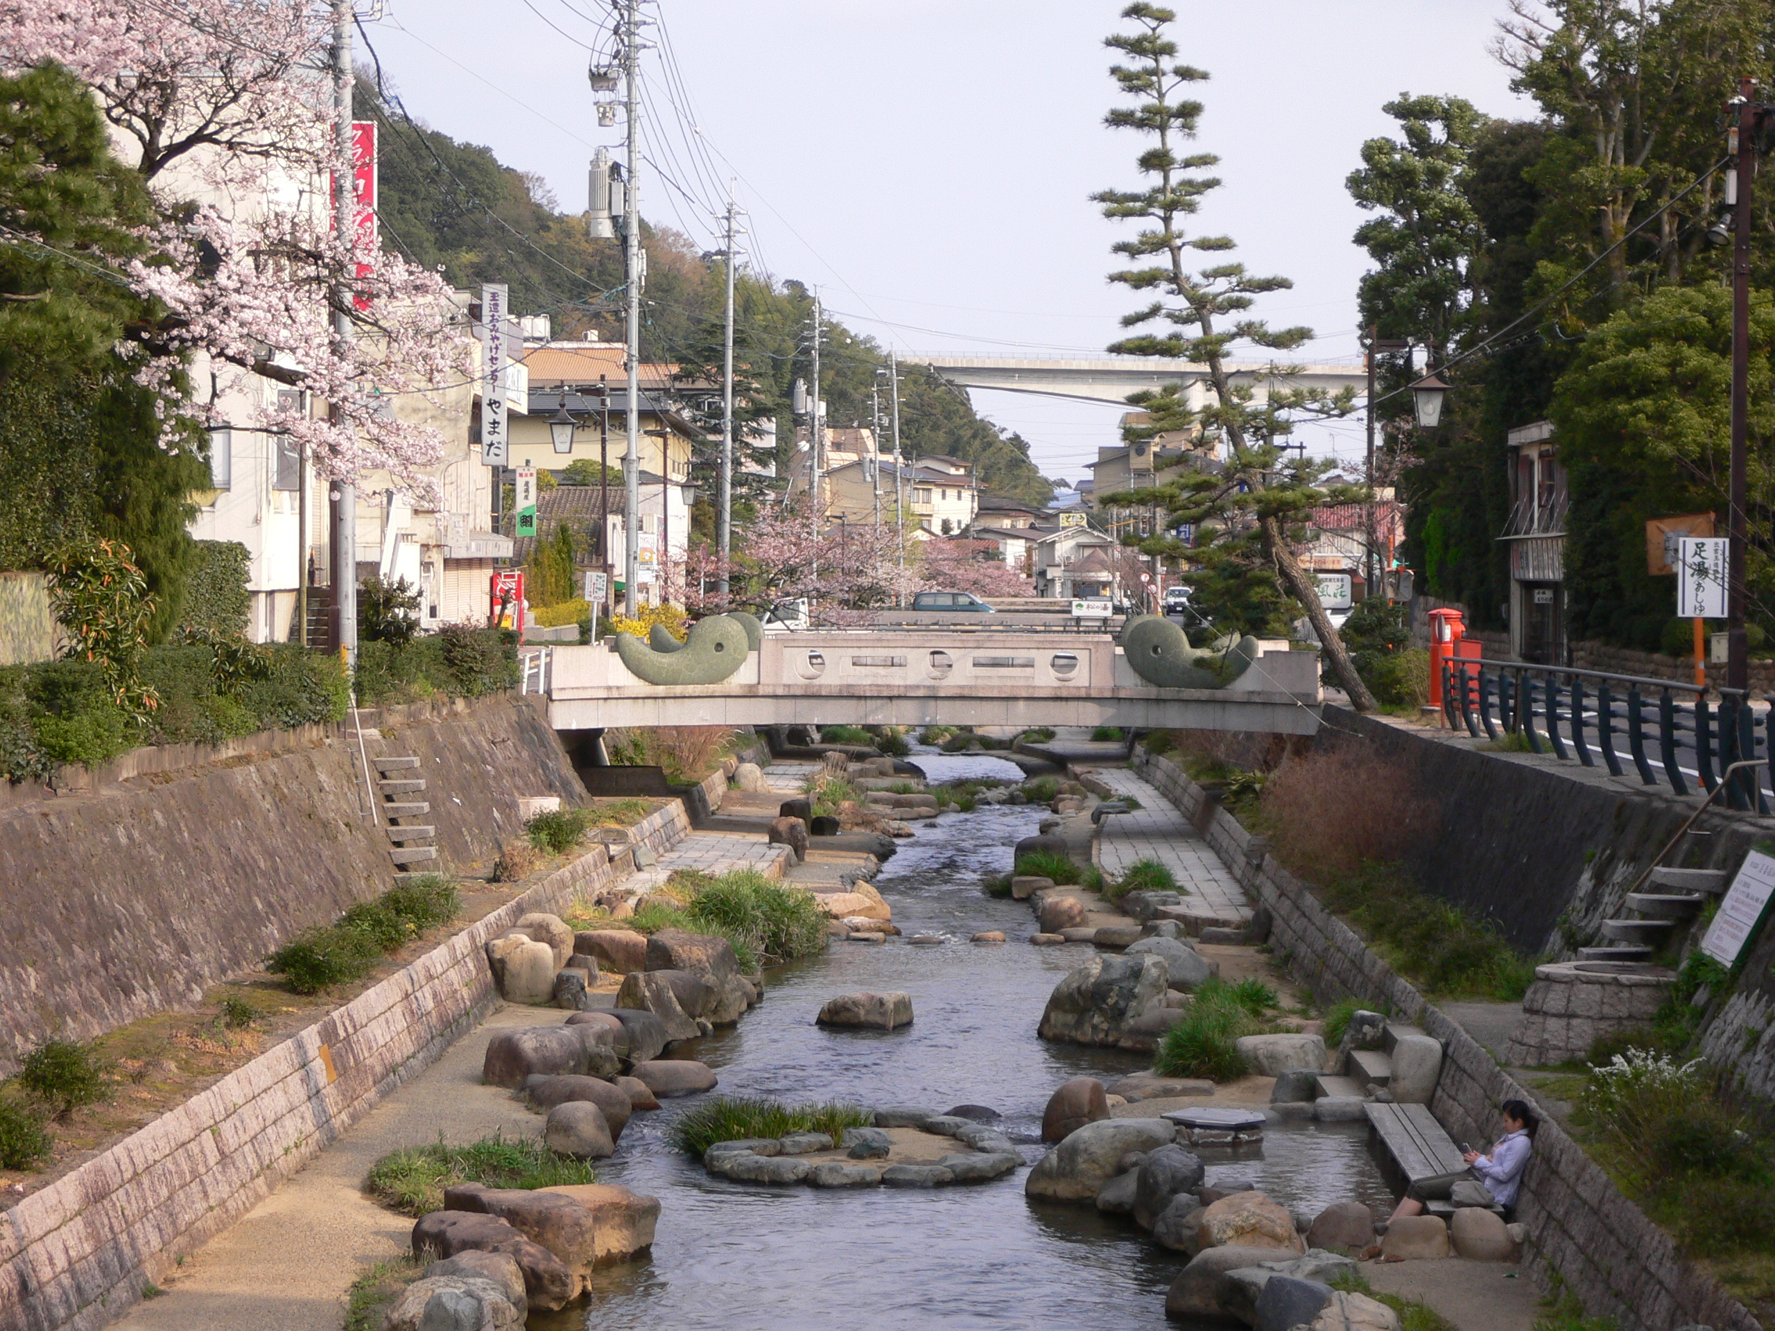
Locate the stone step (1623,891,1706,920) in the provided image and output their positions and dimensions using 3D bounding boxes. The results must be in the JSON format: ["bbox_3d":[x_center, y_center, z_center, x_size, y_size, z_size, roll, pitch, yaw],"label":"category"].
[{"bbox_3d":[5.725,1.766,31.700,0.540,0.130,0.380,0,1,9],"label":"stone step"}]

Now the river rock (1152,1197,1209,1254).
[{"bbox_3d":[2.082,3.990,30.642,0.397,0.407,0.428,0,1,2],"label":"river rock"}]

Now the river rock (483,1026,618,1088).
[{"bbox_3d":[-2.992,3.486,38.328,1.191,0.499,0.794,0,1,2],"label":"river rock"}]

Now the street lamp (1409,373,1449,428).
[{"bbox_3d":[8.371,-4.079,66.500,0.610,0.880,0.610,0,1,1],"label":"street lamp"}]

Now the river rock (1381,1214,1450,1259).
[{"bbox_3d":[3.389,3.670,27.700,0.430,0.280,0.350,0,1,0],"label":"river rock"}]

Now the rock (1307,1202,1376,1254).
[{"bbox_3d":[3.142,3.890,29.800,0.480,0.350,0.420,0,1,0],"label":"rock"}]

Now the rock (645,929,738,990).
[{"bbox_3d":[-2.298,3.475,50.800,1.080,0.740,0.850,0,1,0],"label":"rock"}]

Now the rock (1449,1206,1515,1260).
[{"bbox_3d":[3.817,3.643,27.700,0.420,0.320,0.370,0,1,0],"label":"rock"}]

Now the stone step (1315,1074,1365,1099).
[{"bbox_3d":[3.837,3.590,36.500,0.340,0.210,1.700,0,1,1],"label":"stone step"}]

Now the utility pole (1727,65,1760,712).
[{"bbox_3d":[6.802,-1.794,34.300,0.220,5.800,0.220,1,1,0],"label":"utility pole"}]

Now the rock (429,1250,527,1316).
[{"bbox_3d":[-2.530,3.835,26.500,0.650,0.450,0.550,0,1,0],"label":"rock"}]

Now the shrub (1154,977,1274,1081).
[{"bbox_3d":[3.109,3.478,41.000,1.100,0.800,1.150,0,1,0],"label":"shrub"}]

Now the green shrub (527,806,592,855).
[{"bbox_3d":[-4.534,2.282,59.553,0.875,0.611,0.814,0,1,2],"label":"green shrub"}]

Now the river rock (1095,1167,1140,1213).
[{"bbox_3d":[1.757,3.980,32.576,0.387,0.346,0.407,0,1,2],"label":"river rock"}]

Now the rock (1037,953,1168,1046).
[{"bbox_3d":[2.288,3.553,45.700,1.360,0.920,1.150,0,1,1],"label":"rock"}]

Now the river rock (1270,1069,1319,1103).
[{"bbox_3d":[3.531,3.651,37.300,0.440,0.310,0.420,0,1,1],"label":"river rock"}]

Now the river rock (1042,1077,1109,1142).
[{"bbox_3d":[1.642,3.869,37.500,0.600,0.570,0.580,0,1,1],"label":"river rock"}]

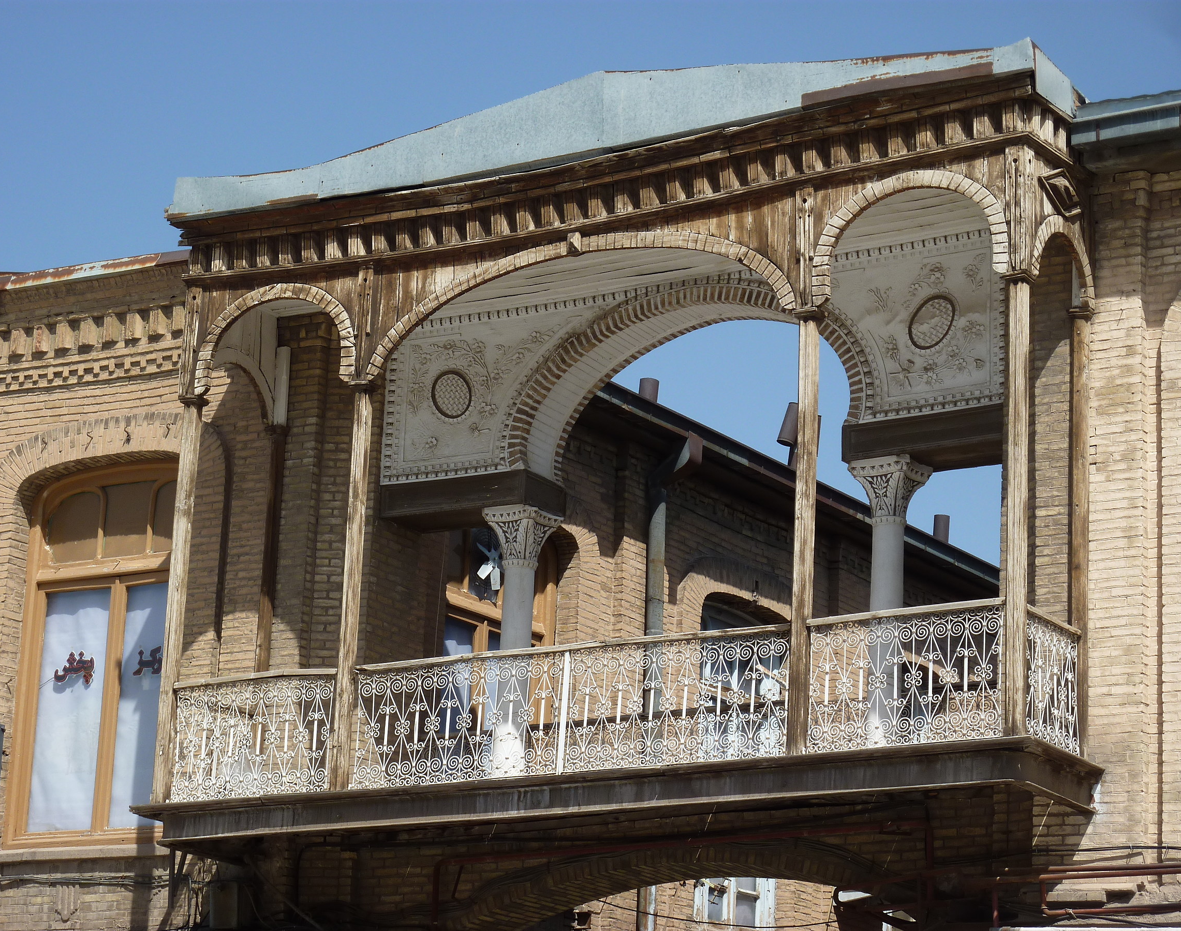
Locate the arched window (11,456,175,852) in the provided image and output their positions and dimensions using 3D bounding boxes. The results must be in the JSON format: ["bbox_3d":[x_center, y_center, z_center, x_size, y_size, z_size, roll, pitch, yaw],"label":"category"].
[{"bbox_3d":[-3.460,1.329,27.091,1.696,2.819,0.162,-7,-17,32],"label":"arched window"}]

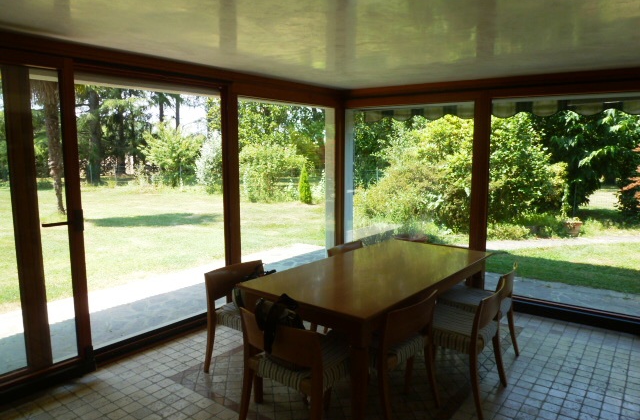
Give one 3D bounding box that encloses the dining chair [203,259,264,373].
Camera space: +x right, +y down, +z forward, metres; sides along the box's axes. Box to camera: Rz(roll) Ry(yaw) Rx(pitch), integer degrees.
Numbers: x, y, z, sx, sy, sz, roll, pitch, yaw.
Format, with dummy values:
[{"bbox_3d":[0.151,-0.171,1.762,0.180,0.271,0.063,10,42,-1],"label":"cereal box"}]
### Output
[{"bbox_3d":[-0.465,0.813,3.198,0.528,0.760,0.544,6,10,39],"label":"dining chair"}]

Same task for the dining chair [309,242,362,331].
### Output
[{"bbox_3d":[0.420,0.720,3.945,0.528,0.760,0.544,6,9,38],"label":"dining chair"}]

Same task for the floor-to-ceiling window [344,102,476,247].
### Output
[{"bbox_3d":[0.999,-0.231,5.276,1.664,2.032,0.096,6,10,39],"label":"floor-to-ceiling window"}]

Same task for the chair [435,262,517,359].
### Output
[{"bbox_3d":[1.195,0.788,3.439,0.528,0.760,0.544,6,9,36],"label":"chair"}]

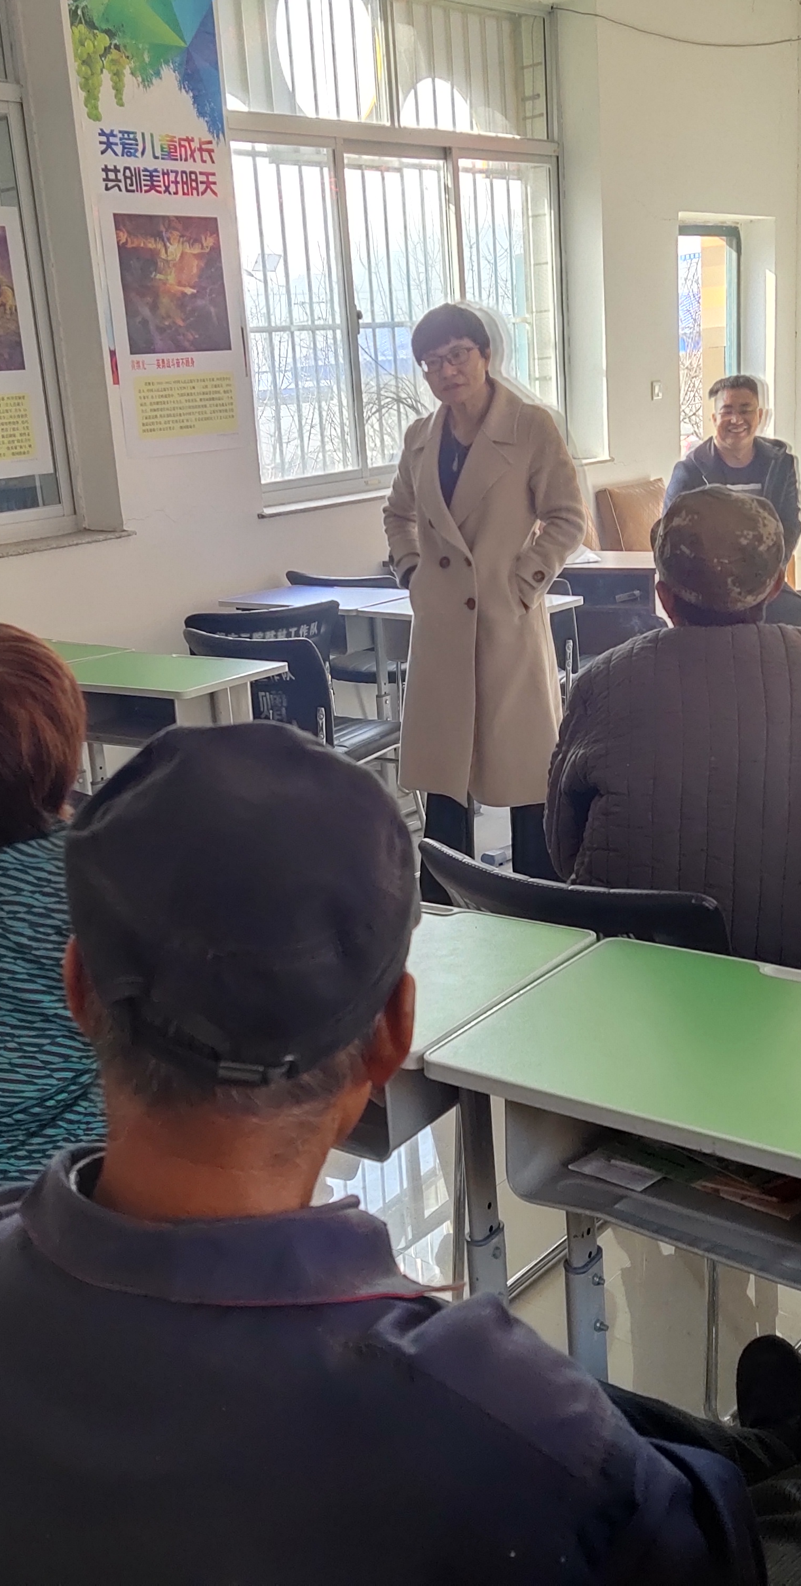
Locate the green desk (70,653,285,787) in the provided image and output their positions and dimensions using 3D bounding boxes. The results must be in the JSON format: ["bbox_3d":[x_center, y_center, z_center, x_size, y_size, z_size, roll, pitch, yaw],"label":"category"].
[{"bbox_3d":[-0.614,0.054,4.011,0.610,0.757,0.425,8,19,37],"label":"green desk"}]

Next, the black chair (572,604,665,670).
[{"bbox_3d":[0.756,-0.257,4.730,0.520,0.790,0.540,7,19,36],"label":"black chair"}]

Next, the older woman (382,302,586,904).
[{"bbox_3d":[0.240,-0.342,3.643,0.470,1.590,0.340,2,16,22],"label":"older woman"}]

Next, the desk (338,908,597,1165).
[{"bbox_3d":[-0.080,0.561,2.018,0.605,0.765,0.420,7,19,36],"label":"desk"}]

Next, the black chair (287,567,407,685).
[{"bbox_3d":[-0.034,-0.451,5.649,0.500,0.785,0.530,9,20,41],"label":"black chair"}]

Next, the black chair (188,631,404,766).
[{"bbox_3d":[-0.208,-0.094,4.393,0.520,0.800,0.540,11,21,44],"label":"black chair"}]

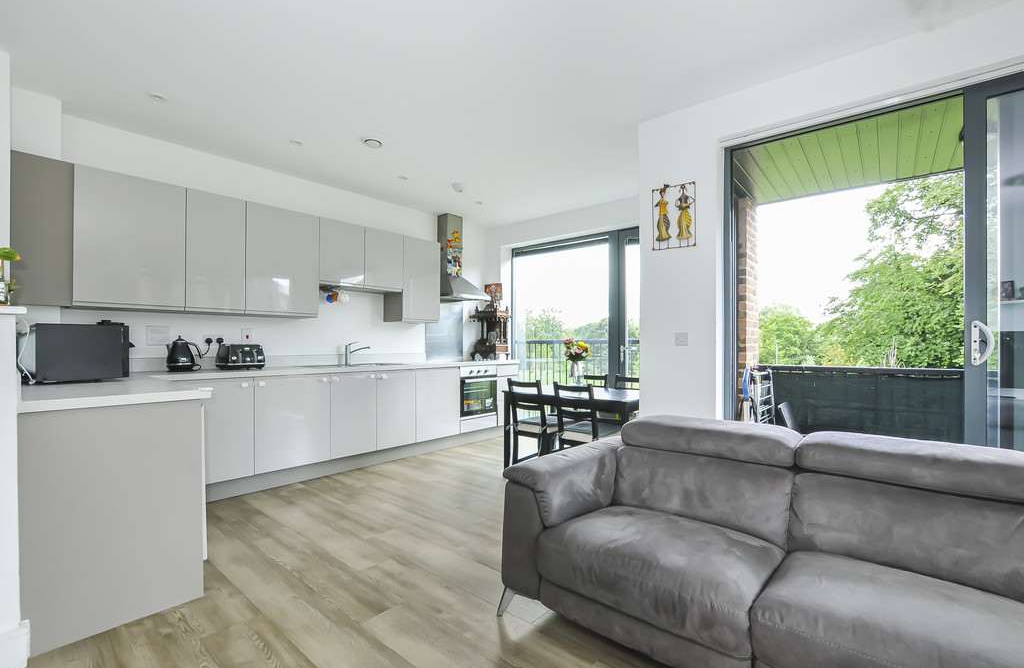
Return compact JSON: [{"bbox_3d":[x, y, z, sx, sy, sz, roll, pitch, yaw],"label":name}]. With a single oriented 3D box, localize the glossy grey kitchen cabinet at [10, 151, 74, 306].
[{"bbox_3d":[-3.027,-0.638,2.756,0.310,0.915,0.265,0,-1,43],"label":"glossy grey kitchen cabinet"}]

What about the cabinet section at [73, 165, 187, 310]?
[{"bbox_3d":[-2.779,-0.636,3.107,0.346,0.923,0.594,-1,-2,43],"label":"cabinet section"}]

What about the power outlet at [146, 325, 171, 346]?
[{"bbox_3d":[-2.758,0.018,3.325,0.012,0.150,0.143,0,-1,43],"label":"power outlet"}]

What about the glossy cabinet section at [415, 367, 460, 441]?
[{"bbox_3d":[-0.993,0.753,4.812,0.554,0.752,0.594,-1,-2,43],"label":"glossy cabinet section"}]

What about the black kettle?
[{"bbox_3d":[-2.466,0.155,3.206,0.170,0.265,0.220,0,-1,43],"label":"black kettle"}]

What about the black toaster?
[{"bbox_3d":[-2.270,0.192,3.577,0.275,0.205,0.290,0,-1,36],"label":"black toaster"}]

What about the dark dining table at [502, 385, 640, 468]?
[{"bbox_3d":[0.594,0.916,4.007,1.165,0.745,0.750,0,-1,29],"label":"dark dining table"}]

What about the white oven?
[{"bbox_3d":[-0.569,0.729,5.155,0.580,0.700,0.580,0,-1,43],"label":"white oven"}]

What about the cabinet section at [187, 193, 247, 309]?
[{"bbox_3d":[-2.443,-0.628,3.470,0.346,0.923,0.396,-1,-2,43],"label":"cabinet section"}]

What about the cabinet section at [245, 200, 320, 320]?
[{"bbox_3d":[-2.106,-0.620,3.833,0.346,0.923,0.594,-1,-2,43],"label":"cabinet section"}]

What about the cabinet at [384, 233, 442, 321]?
[{"bbox_3d":[-1.127,-0.587,4.833,0.366,0.912,0.482,0,-1,43],"label":"cabinet"}]

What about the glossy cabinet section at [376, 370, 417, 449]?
[{"bbox_3d":[-1.346,0.744,4.431,0.554,0.752,0.445,-1,-2,43],"label":"glossy cabinet section"}]

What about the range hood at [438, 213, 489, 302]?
[{"bbox_3d":[-0.639,-0.936,5.242,0.500,1.060,0.605,0,-1,43],"label":"range hood"}]

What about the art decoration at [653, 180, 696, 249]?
[{"bbox_3d":[1.064,-0.777,2.820,0.305,0.425,0.025,0,-1,43],"label":"art decoration"}]

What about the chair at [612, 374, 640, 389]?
[{"bbox_3d":[1.161,0.862,4.190,0.410,0.870,0.460,0,-1,29],"label":"chair"}]

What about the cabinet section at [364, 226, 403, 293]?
[{"bbox_3d":[-1.450,-0.762,4.544,0.346,0.607,0.446,-1,-2,43],"label":"cabinet section"}]

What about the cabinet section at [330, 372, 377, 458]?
[{"bbox_3d":[-1.649,0.737,4.104,0.554,0.752,0.446,-1,-2,43],"label":"cabinet section"}]

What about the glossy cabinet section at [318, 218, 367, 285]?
[{"bbox_3d":[-1.753,-0.769,4.217,0.346,0.607,0.445,-1,-2,43],"label":"glossy cabinet section"}]

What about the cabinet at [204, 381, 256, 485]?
[{"bbox_3d":[-2.344,0.708,3.279,0.580,0.740,0.483,0,-1,43],"label":"cabinet"}]

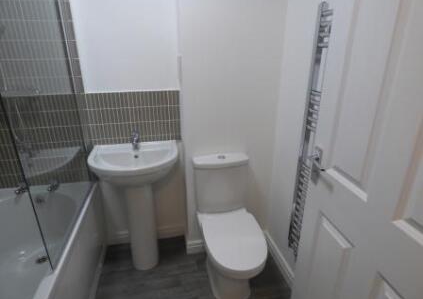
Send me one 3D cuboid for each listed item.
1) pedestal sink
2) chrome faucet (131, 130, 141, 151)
[{"bbox_3d":[-0.484,0.432,1.650,0.566,0.838,0.466,-4,20,-10],"label":"pedestal sink"},{"bbox_3d":[-0.486,-0.048,1.559,0.048,0.127,0.126,-4,20,-10],"label":"chrome faucet"}]

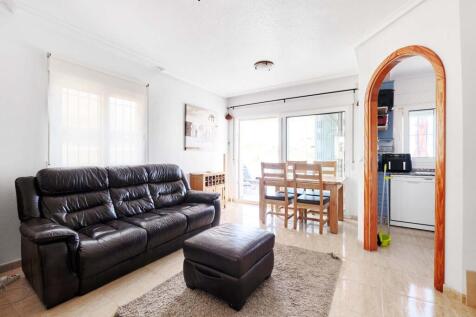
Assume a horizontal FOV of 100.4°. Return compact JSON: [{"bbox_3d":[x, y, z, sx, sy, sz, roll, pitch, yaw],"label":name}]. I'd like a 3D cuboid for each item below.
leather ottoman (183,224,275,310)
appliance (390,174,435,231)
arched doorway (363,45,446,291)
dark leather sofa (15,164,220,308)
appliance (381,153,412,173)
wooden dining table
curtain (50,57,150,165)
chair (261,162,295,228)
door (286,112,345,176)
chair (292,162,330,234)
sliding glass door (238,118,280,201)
[{"bbox_3d":[-0.060,0.894,1.799,0.580,0.399,0.560,0,0,33],"label":"leather ottoman"},{"bbox_3d":[2.954,0.706,3.394,0.600,0.840,0.580,0,0,32],"label":"appliance"},{"bbox_3d":[1.719,0.003,2.071,0.140,2.240,0.810,0,0,-13],"label":"arched doorway"},{"bbox_3d":[-1.247,0.592,2.539,0.999,1.009,1.978,0,0,34],"label":"dark leather sofa"},{"bbox_3d":[2.772,0.084,3.474,0.380,0.310,0.320,0,0,32],"label":"appliance"},{"bbox_3d":[1.111,0.728,3.504,1.332,0.744,0.797,0,0,31],"label":"wooden dining table"},{"bbox_3d":[-1.768,-0.480,2.691,0.060,1.320,1.190,0,0,32],"label":"curtain"},{"bbox_3d":[0.714,0.587,3.404,0.424,1.024,0.535,0,0,31],"label":"chair"},{"bbox_3d":[1.543,0.060,4.096,1.181,2.038,0.061,0,0,31],"label":"door"},{"bbox_3d":[1.153,0.589,3.135,0.424,1.024,0.535,0,0,31],"label":"chair"},{"bbox_3d":[0.493,0.054,4.739,1.160,2.038,0.061,0,0,31],"label":"sliding glass door"}]

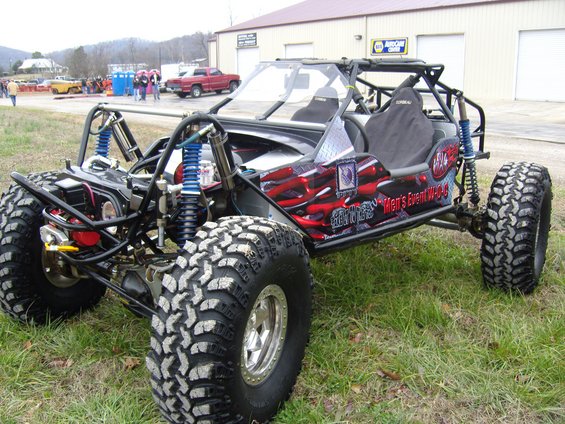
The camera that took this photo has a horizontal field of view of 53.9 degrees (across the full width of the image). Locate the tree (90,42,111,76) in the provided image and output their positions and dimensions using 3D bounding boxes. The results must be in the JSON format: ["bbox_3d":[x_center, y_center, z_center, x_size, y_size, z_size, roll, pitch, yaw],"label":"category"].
[{"bbox_3d":[-40.758,-33.890,125.000,5.200,8.400,5.000,0,14,0],"label":"tree"}]

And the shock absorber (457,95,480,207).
[{"bbox_3d":[1.413,-0.453,4.199,0.086,0.893,0.086,-24,18,-34],"label":"shock absorber"}]

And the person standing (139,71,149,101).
[{"bbox_3d":[-8.488,-7.654,33.787,0.560,1.740,0.380,-3,14,-10],"label":"person standing"}]

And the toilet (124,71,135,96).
[{"bbox_3d":[-13.152,-10.996,47.500,1.120,2.250,1.100,10,17,35],"label":"toilet"}]

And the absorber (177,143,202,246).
[{"bbox_3d":[-0.434,-0.066,2.603,0.090,0.503,0.090,4,7,-1],"label":"absorber"}]

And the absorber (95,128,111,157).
[{"bbox_3d":[-1.086,-0.229,3.379,0.110,0.750,0.110,-3,9,-42],"label":"absorber"}]

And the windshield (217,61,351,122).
[{"bbox_3d":[-0.006,-0.761,3.585,1.150,0.480,0.120,15,-22,46],"label":"windshield"}]

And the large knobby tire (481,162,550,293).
[{"bbox_3d":[1.813,0.127,4.271,0.330,0.980,0.990,11,17,36],"label":"large knobby tire"}]

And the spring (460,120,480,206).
[{"bbox_3d":[1.435,-0.366,4.224,0.086,0.688,0.086,-24,18,-34],"label":"spring"}]

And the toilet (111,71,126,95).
[{"bbox_3d":[-14.889,-11.649,50.220,1.150,2.280,1.150,-5,15,-16],"label":"toilet"}]

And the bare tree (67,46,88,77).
[{"bbox_3d":[-46.163,-33.440,125.000,5.000,7.600,4.800,0,14,0],"label":"bare tree"}]

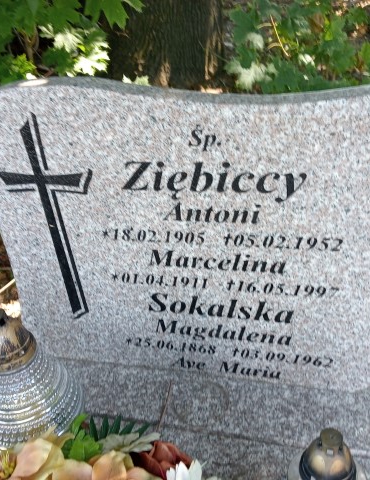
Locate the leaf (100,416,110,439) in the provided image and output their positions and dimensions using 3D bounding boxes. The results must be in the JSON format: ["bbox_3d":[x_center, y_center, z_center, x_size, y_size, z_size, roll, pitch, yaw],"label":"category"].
[{"bbox_3d":[-0.118,0.280,0.770,0.015,0.032,0.015,-7,29,0],"label":"leaf"}]

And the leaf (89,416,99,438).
[{"bbox_3d":[-0.136,0.280,0.770,0.015,0.032,0.015,-7,29,0],"label":"leaf"}]

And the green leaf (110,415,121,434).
[{"bbox_3d":[-0.104,0.277,0.775,0.015,0.031,0.014,-7,29,0],"label":"green leaf"}]

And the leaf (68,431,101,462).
[{"bbox_3d":[-0.141,0.290,0.730,0.048,0.035,0.035,-7,29,0],"label":"leaf"}]

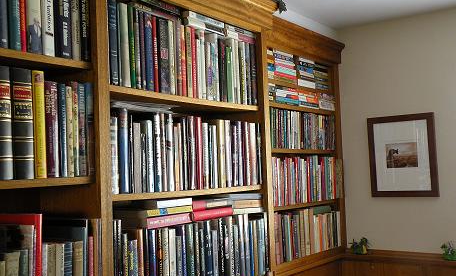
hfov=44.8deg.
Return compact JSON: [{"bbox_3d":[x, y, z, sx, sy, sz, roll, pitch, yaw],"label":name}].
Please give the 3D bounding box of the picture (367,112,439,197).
[{"bbox_3d":[0.907,0.095,2.867,0.349,0.419,0.025,-5,-4,37],"label":"picture"}]

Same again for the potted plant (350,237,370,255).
[{"bbox_3d":[0.691,0.567,2.891,0.085,0.088,0.075,-5,-4,37],"label":"potted plant"}]

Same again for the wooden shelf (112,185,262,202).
[{"bbox_3d":[-0.197,0.187,1.893,0.240,0.017,0.775,-5,-4,36],"label":"wooden shelf"}]

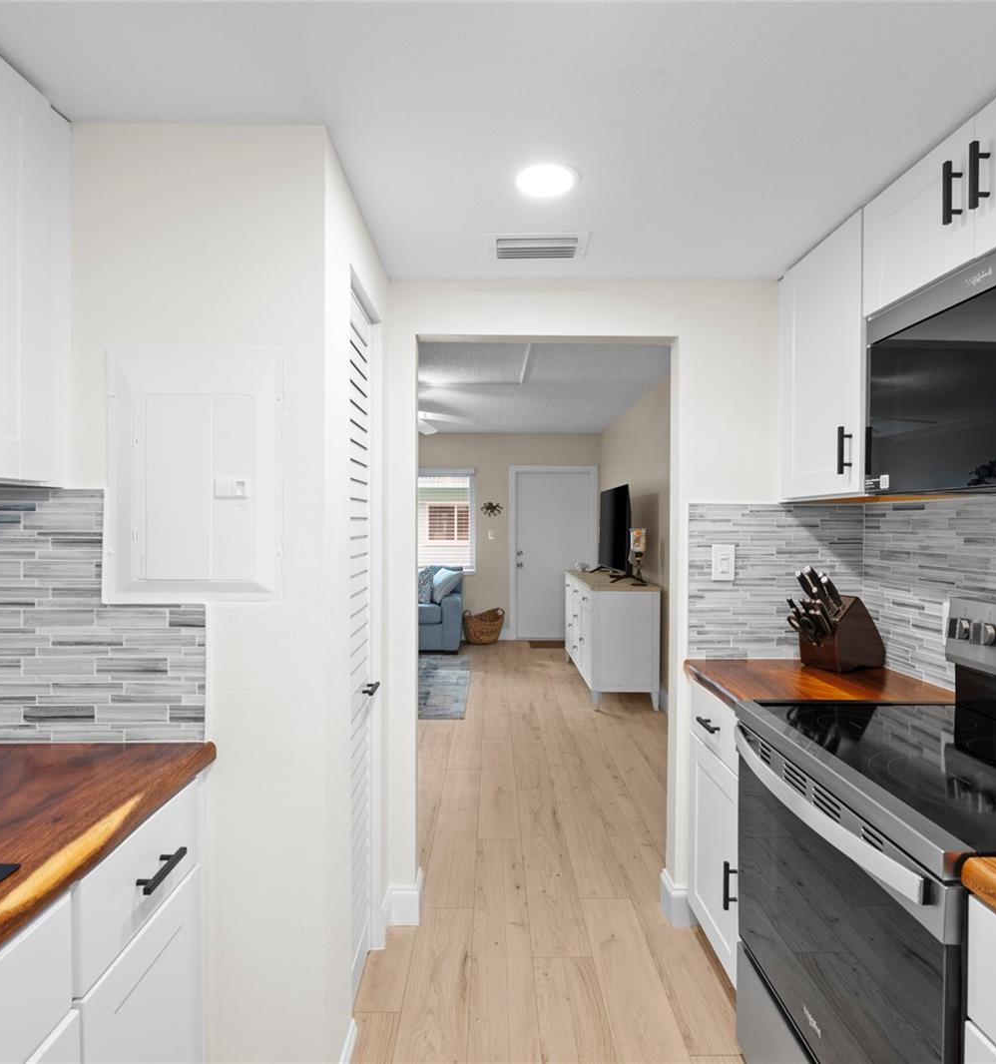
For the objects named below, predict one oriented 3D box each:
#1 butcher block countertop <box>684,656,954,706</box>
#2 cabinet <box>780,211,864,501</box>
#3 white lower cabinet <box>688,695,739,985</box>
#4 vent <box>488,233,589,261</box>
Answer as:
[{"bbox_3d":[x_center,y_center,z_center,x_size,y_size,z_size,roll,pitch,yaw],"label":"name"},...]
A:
[{"bbox_3d":[0.941,0.454,1.895,0.623,0.043,0.475,0,1,-1],"label":"butcher block countertop"},{"bbox_3d":[1.108,-0.479,1.896,0.290,0.760,0.455,0,1,-1],"label":"cabinet"},{"bbox_3d":[0.952,0.905,1.909,0.602,0.860,0.460,0,1,-1],"label":"white lower cabinet"},{"bbox_3d":[0.122,-0.855,1.875,0.298,0.020,0.197,0,1,-1],"label":"vent"}]

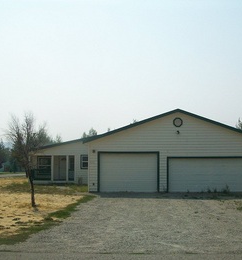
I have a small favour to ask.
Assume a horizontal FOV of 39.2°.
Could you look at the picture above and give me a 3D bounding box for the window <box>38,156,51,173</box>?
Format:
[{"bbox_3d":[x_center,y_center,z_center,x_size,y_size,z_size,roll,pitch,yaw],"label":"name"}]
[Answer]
[{"bbox_3d":[-6.780,3.140,30.200,1.200,1.500,0.120,0,-6,0],"label":"window"}]

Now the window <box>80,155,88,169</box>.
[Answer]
[{"bbox_3d":[-3.020,2.700,28.800,0.880,1.220,0.120,0,-6,0],"label":"window"}]

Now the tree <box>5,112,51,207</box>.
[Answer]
[{"bbox_3d":[-3.950,1.240,14.300,1.950,3.950,1.900,0,-6,0],"label":"tree"}]

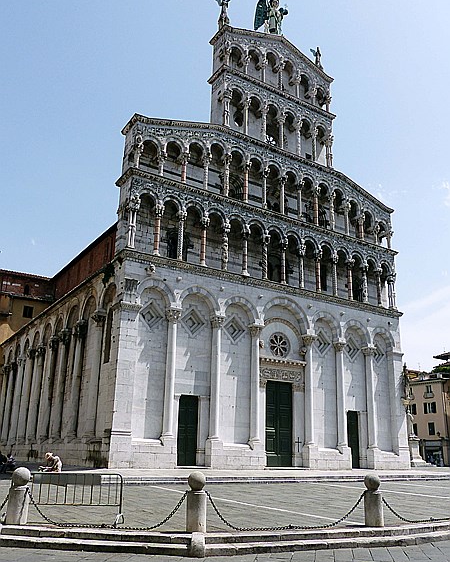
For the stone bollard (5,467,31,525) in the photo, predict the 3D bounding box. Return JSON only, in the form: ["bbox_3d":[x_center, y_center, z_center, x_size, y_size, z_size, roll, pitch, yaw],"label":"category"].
[{"bbox_3d":[-4.217,4.428,10.718,0.400,1.080,0.400,8,-19,-18],"label":"stone bollard"}]

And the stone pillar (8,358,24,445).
[{"bbox_3d":[-20.756,11.909,52.563,0.750,8.698,0.750,13,-22,-30],"label":"stone pillar"}]

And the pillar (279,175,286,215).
[{"bbox_3d":[4.534,-6.666,40.395,0.450,3.449,0.450,13,-22,-30],"label":"pillar"}]

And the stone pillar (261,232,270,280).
[{"bbox_3d":[3.013,-1.887,37.872,0.450,3.705,0.450,13,-22,-30],"label":"stone pillar"}]

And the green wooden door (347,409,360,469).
[{"bbox_3d":[9.386,11.655,38.295,1.344,3.972,0.150,13,-22,-30],"label":"green wooden door"}]

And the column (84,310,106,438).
[{"bbox_3d":[-7.398,5.149,29.697,0.640,7.312,0.640,12,-21,-30],"label":"column"}]

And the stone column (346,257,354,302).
[{"bbox_3d":[10.167,-0.150,42.135,0.470,3.813,0.470,13,-21,-31],"label":"stone column"}]

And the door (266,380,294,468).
[{"bbox_3d":[3.323,8.837,32.239,2.100,5.102,0.150,12,-21,-30],"label":"door"}]

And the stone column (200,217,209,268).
[{"bbox_3d":[-1.368,-2.709,35.256,0.450,3.732,0.450,13,-22,-30],"label":"stone column"}]

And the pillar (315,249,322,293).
[{"bbox_3d":[6.660,-0.642,37.076,0.400,3.349,0.400,1,-18,0],"label":"pillar"}]

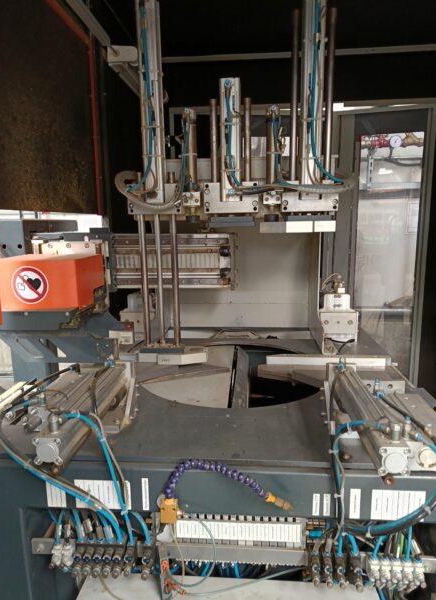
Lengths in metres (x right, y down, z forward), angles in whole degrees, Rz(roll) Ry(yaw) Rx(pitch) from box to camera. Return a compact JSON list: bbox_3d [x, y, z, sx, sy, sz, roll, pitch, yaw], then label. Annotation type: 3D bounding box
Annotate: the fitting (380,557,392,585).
[{"bbox_3d":[0.405,0.656,1.006,0.021,0.052,0.034,0,10,5],"label":"fitting"}]

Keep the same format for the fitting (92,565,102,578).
[{"bbox_3d":[-0.307,0.687,1.053,0.018,0.027,0.020,0,10,5],"label":"fitting"}]

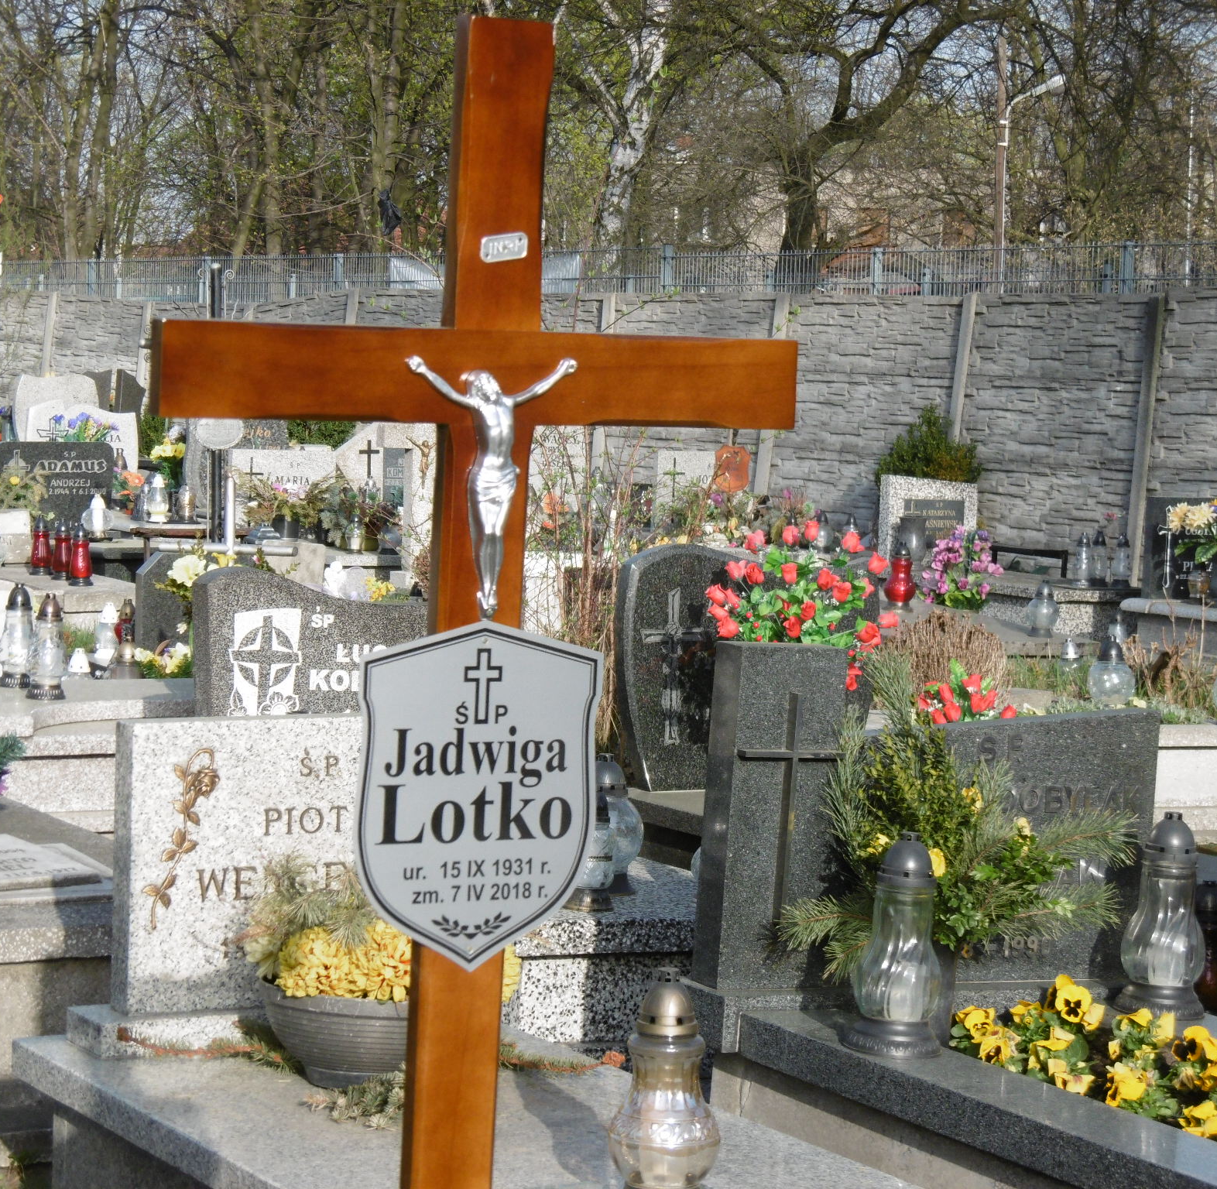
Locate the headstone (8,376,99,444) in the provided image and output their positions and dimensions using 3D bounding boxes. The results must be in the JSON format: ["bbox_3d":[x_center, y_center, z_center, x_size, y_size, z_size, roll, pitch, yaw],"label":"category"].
[{"bbox_3d":[-3.429,-0.977,25.500,0.570,0.760,0.090,-1,6,-38],"label":"headstone"}]

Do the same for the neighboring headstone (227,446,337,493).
[{"bbox_3d":[-1.669,-0.539,21.000,0.630,0.430,0.080,-1,6,-38],"label":"neighboring headstone"}]

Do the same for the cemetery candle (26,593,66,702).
[{"bbox_3d":[-1.567,0.145,11.500,0.111,0.295,0.111,1,3,0],"label":"cemetery candle"}]

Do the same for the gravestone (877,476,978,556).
[{"bbox_3d":[1.768,-0.408,22.800,0.570,0.499,0.110,-1,4,-28],"label":"gravestone"}]

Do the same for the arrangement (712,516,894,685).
[{"bbox_3d":[0.333,0.018,7.080,0.290,0.285,0.250,-1,6,-29],"label":"arrangement"}]

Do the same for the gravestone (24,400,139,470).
[{"bbox_3d":[-3.189,-0.953,25.000,0.689,0.435,0.090,-1,4,-28],"label":"gravestone"}]

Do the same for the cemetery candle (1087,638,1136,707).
[{"bbox_3d":[1.391,0.231,11.400,0.133,0.225,0.133,3,5,0],"label":"cemetery candle"}]

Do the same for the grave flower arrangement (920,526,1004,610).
[{"bbox_3d":[1.287,-0.097,15.000,0.280,0.300,0.250,-1,6,-29],"label":"grave flower arrangement"}]

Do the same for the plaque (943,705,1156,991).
[{"bbox_3d":[0.667,0.416,7.010,0.595,0.475,0.090,2,5,-29],"label":"plaque"}]

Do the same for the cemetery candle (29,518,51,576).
[{"bbox_3d":[-2.094,-0.181,15.191,0.088,0.203,0.088,-1,6,-29],"label":"cemetery candle"}]

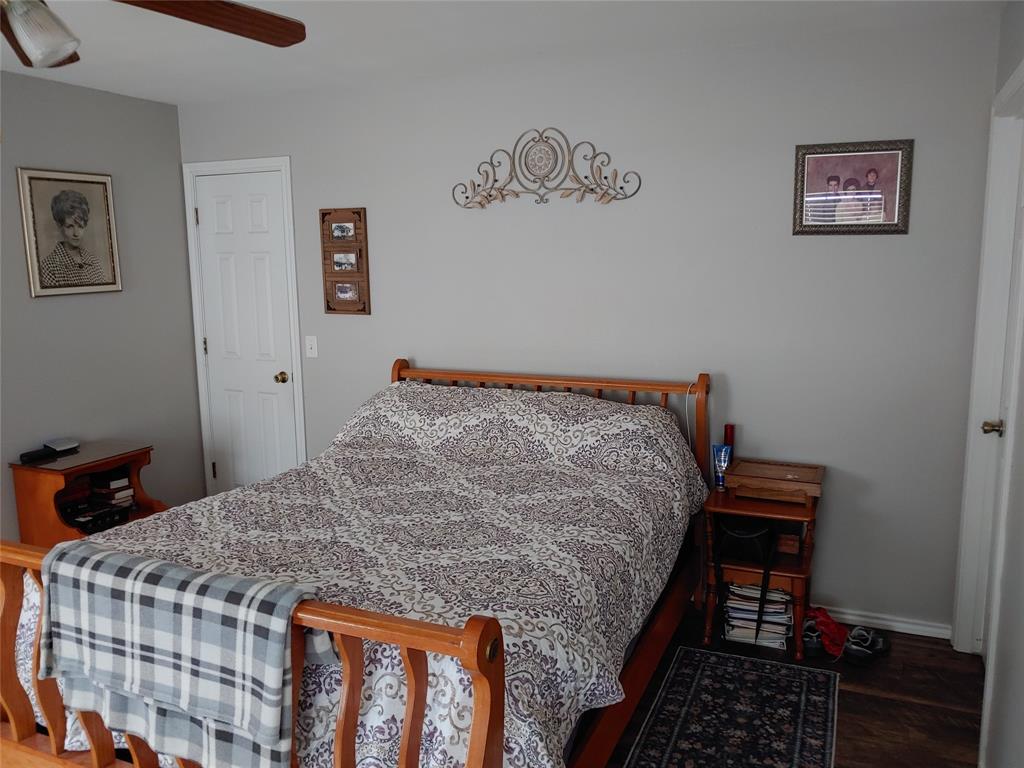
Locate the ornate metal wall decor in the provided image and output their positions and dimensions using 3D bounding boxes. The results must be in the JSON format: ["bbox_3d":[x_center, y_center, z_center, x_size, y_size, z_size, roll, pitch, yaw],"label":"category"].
[{"bbox_3d":[0.139,-0.992,3.388,0.922,0.345,0.035,3,10,22],"label":"ornate metal wall decor"}]

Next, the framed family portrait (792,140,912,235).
[{"bbox_3d":[1.342,-0.768,2.923,0.417,0.352,0.030,3,10,22],"label":"framed family portrait"}]

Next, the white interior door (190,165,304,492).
[{"bbox_3d":[-1.521,-0.160,4.260,0.670,2.060,0.060,3,10,22],"label":"white interior door"}]

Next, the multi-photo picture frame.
[{"bbox_3d":[-0.867,-0.639,3.882,0.287,0.546,0.025,3,10,22],"label":"multi-photo picture frame"}]

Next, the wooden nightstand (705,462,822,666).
[{"bbox_3d":[1.039,0.709,3.074,0.428,0.691,0.380,3,10,22],"label":"wooden nightstand"}]

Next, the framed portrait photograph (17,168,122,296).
[{"bbox_3d":[-2.143,-0.731,3.603,0.030,0.581,0.484,3,10,22],"label":"framed portrait photograph"}]

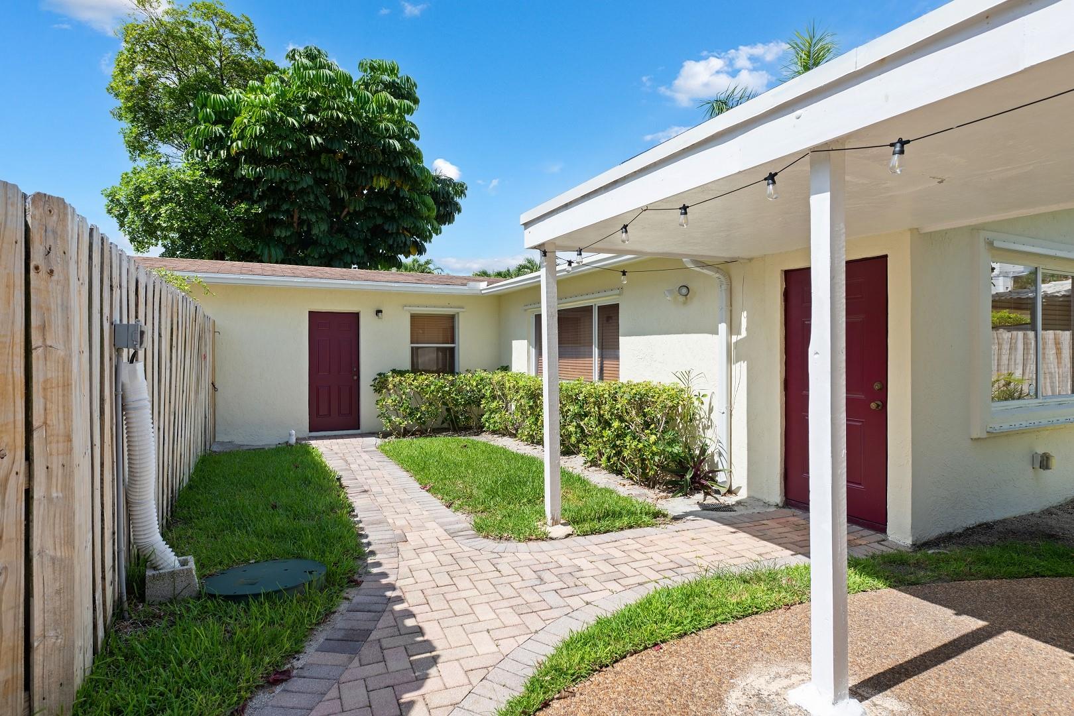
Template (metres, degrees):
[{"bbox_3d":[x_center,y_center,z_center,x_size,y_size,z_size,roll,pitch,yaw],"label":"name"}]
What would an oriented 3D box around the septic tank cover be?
[{"bbox_3d":[-1.642,1.359,3.449,0.670,0.080,0.670,0,-2,-28],"label":"septic tank cover"}]

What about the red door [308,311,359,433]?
[{"bbox_3d":[-3.474,0.234,9.736,0.825,2.040,0.055,-1,1,-28],"label":"red door"}]

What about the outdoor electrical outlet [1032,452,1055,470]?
[{"bbox_3d":[4.340,0.890,4.854,0.090,0.135,0.125,-1,1,-28],"label":"outdoor electrical outlet"}]

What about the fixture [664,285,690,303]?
[{"bbox_3d":[1.587,-0.717,6.392,0.180,0.200,0.280,-1,1,-28],"label":"fixture"}]

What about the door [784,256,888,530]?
[{"bbox_3d":[2.439,0.250,4.637,0.055,2.060,0.900,-1,1,-28],"label":"door"}]

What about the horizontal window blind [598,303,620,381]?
[{"bbox_3d":[1.008,-0.183,7.955,0.050,1.130,0.520,-1,1,-28],"label":"horizontal window blind"}]

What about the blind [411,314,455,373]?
[{"bbox_3d":[-1.929,-0.246,10.601,0.860,1.150,0.050,-1,1,-28],"label":"blind"}]

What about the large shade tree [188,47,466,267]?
[{"bbox_3d":[-5.961,-3.708,15.965,7.800,10.000,7.200,-1,1,-28],"label":"large shade tree"}]

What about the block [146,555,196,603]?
[{"bbox_3d":[-2.131,1.289,3.315,0.235,0.200,0.205,-1,1,-28],"label":"block"}]

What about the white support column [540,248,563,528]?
[{"bbox_3d":[0.113,0.213,4.502,0.092,2.230,0.092,-1,1,-28],"label":"white support column"}]

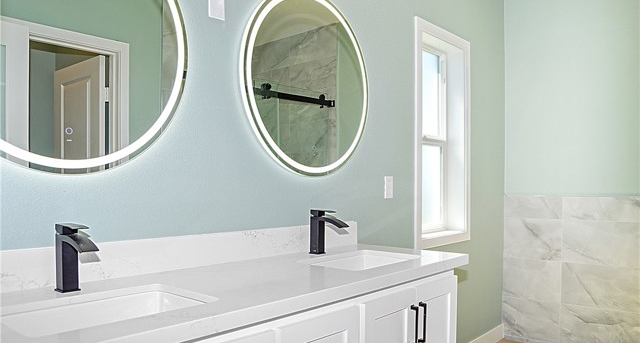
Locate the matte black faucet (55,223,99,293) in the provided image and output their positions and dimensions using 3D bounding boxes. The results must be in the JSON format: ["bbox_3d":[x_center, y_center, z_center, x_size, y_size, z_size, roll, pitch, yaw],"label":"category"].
[{"bbox_3d":[-0.616,0.221,1.213,0.163,0.173,0.047,-1,-2,42],"label":"matte black faucet"}]

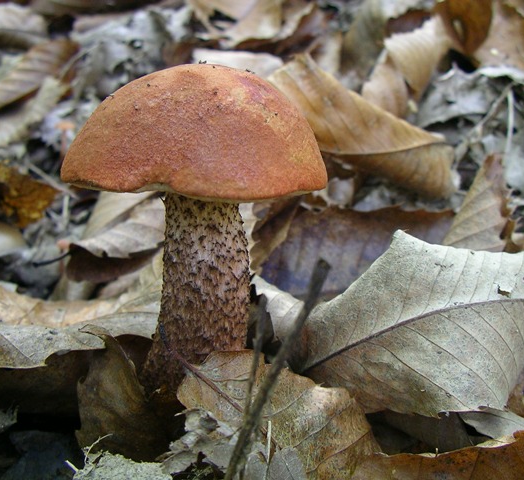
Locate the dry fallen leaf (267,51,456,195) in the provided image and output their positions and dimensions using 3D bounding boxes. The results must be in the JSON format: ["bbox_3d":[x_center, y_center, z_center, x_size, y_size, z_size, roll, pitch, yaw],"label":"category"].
[{"bbox_3d":[0.050,-0.060,0.381,0.116,0.035,0.069,22,49,20],"label":"dry fallen leaf"}]

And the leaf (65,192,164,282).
[{"bbox_3d":[-0.058,-0.004,0.312,0.044,0.022,0.059,2,37,3],"label":"leaf"}]

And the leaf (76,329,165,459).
[{"bbox_3d":[-0.048,0.049,0.229,0.026,0.046,0.018,-8,-18,-18],"label":"leaf"}]

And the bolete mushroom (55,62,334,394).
[{"bbox_3d":[-0.023,-0.005,0.240,0.089,0.116,0.089,1,10,0],"label":"bolete mushroom"}]

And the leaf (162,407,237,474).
[{"bbox_3d":[-0.018,0.061,0.210,0.022,0.013,0.023,6,42,11],"label":"leaf"}]

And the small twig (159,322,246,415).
[{"bbox_3d":[-0.019,0.039,0.214,0.039,0.003,0.003,43,37,23],"label":"small twig"}]

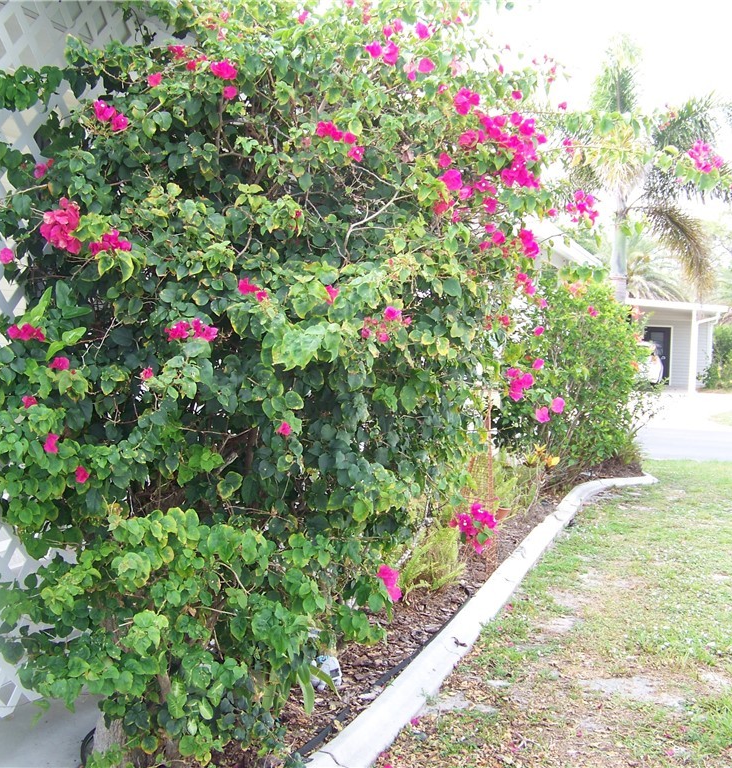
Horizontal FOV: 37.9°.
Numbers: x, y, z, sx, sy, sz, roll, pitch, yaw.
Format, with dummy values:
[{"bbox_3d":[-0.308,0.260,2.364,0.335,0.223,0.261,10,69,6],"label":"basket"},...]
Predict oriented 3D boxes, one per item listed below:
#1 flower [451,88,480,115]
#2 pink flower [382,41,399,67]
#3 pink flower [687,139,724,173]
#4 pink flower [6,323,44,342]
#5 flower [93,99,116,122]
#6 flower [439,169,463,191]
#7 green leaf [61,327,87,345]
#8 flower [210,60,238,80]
[{"bbox_3d":[0.368,-1.038,3.900,0.100,0.102,0.082,1,3,5],"label":"flower"},{"bbox_3d":[0.087,-1.176,3.800,0.055,0.086,0.046,1,3,1],"label":"pink flower"},{"bbox_3d":[1.371,-0.923,4.300,0.149,0.137,0.110,2,3,17],"label":"pink flower"},{"bbox_3d":[-0.943,-0.143,2.950,0.102,0.055,0.055,0,3,-18],"label":"pink flower"},{"bbox_3d":[-0.798,-0.835,3.250,0.071,0.073,0.059,0,3,-14],"label":"flower"},{"bbox_3d":[0.301,-0.730,3.800,0.083,0.079,0.063,1,3,4],"label":"flower"},{"bbox_3d":[-0.824,-0.137,3.000,0.071,0.051,0.040,0,3,-15],"label":"green leaf"},{"bbox_3d":[-0.458,-1.016,3.450,0.088,0.065,0.052,1,3,-8],"label":"flower"}]

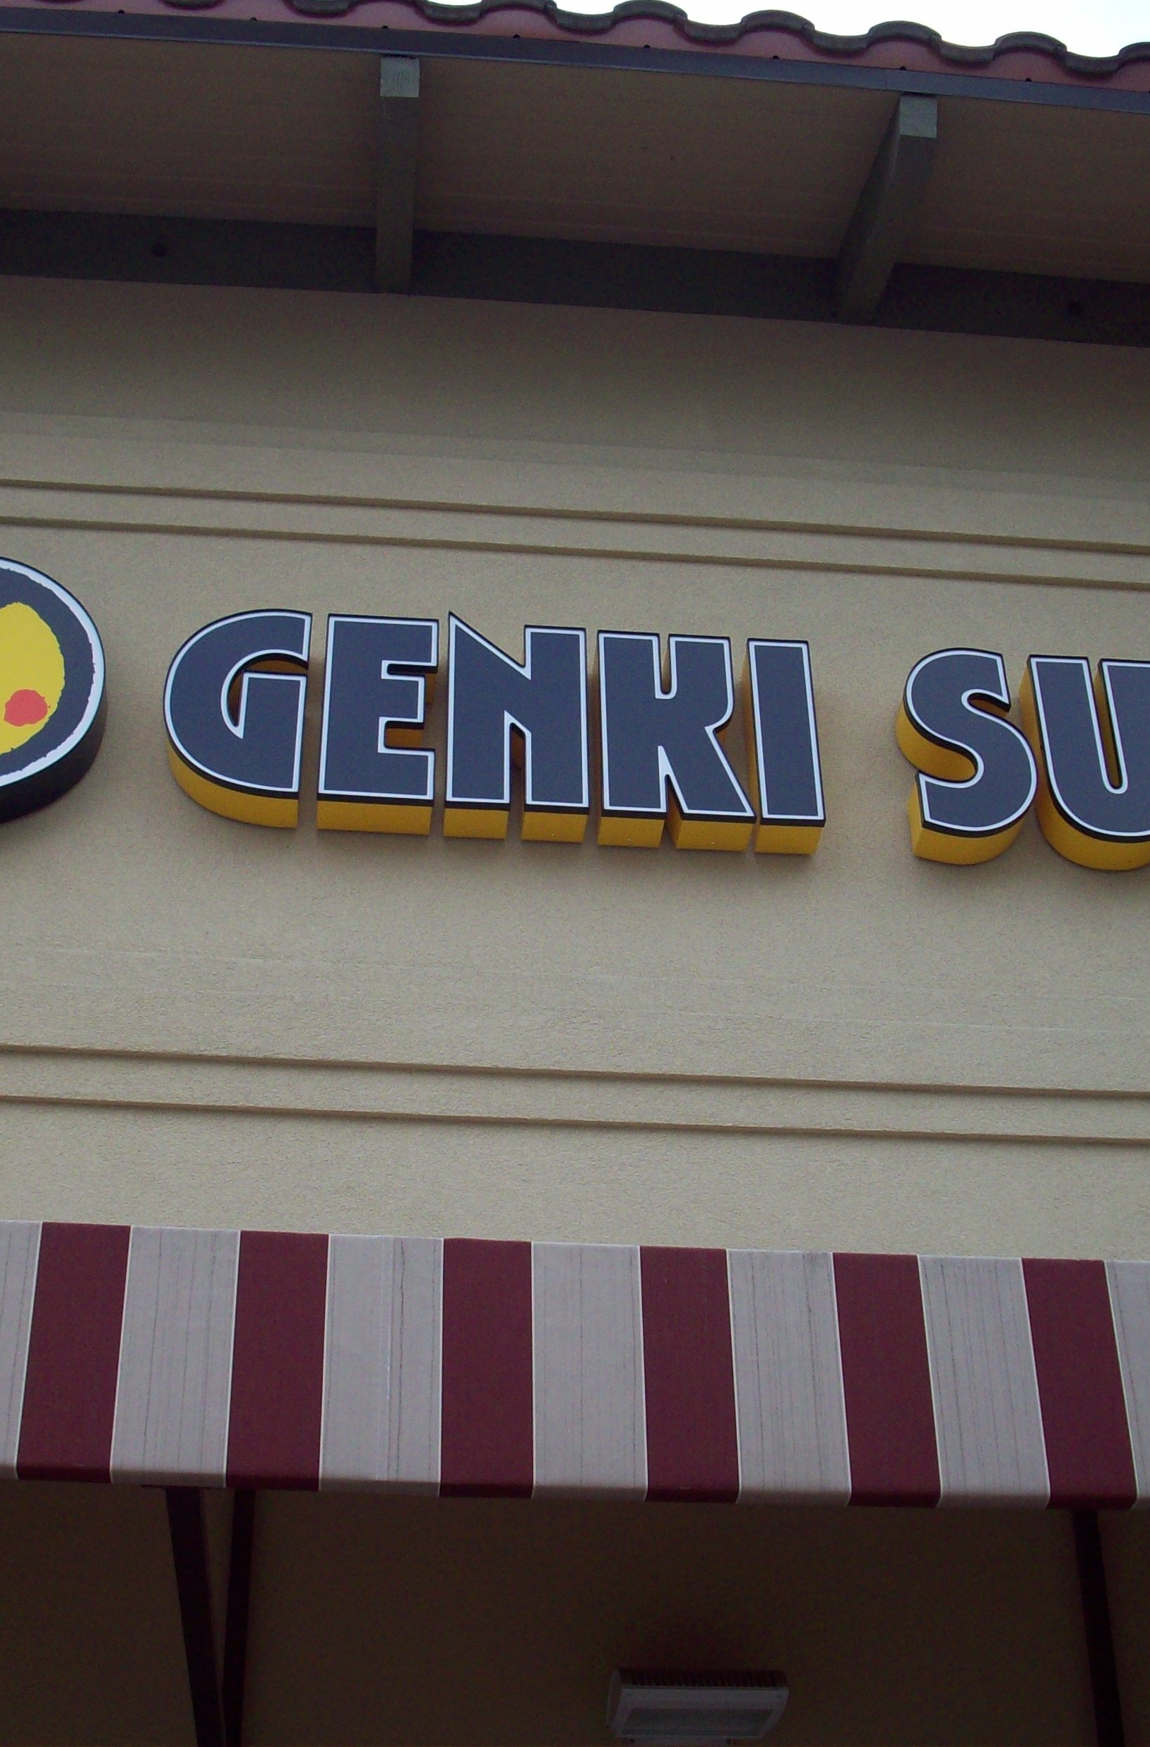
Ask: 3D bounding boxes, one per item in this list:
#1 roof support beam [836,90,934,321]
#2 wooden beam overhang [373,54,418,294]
[{"bbox_3d":[0.773,-1.632,6.235,0.090,0.200,0.830,3,-14,-5],"label":"roof support beam"},{"bbox_3d":[-0.431,-1.669,6.045,0.091,0.220,0.903,3,-12,-5],"label":"wooden beam overhang"}]

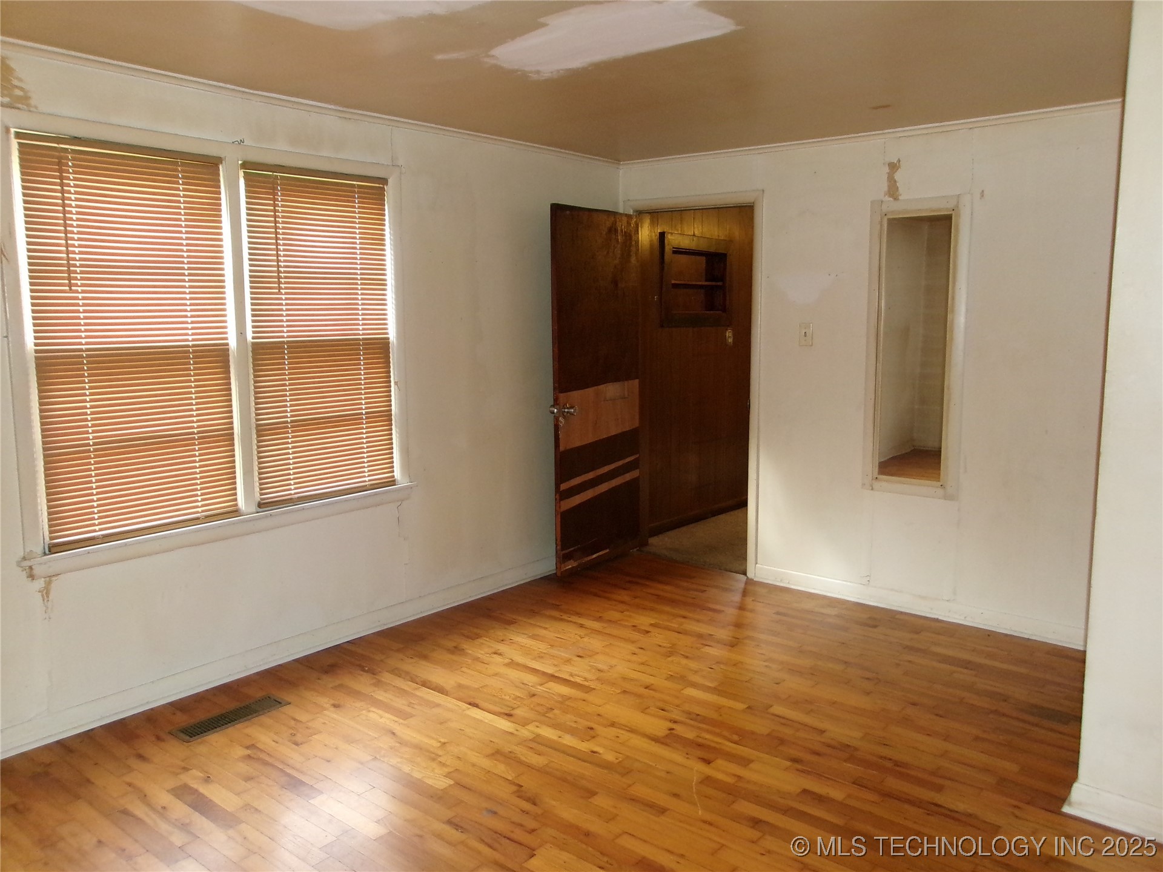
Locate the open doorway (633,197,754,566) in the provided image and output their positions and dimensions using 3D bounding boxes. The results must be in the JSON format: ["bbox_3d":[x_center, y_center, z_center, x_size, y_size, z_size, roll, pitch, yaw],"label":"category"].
[{"bbox_3d":[0.643,-0.250,5.131,0.769,2.006,0.130,6,10,40],"label":"open doorway"}]

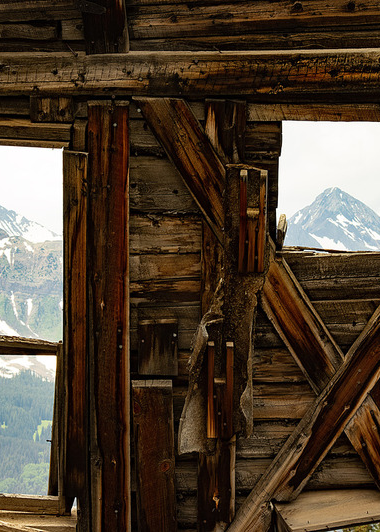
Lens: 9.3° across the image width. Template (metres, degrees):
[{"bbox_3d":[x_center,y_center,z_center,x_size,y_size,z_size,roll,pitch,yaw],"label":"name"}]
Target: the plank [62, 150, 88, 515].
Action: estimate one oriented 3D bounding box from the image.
[{"bbox_3d":[-0.418,0.243,8.516,0.088,1.320,0.045,0,5,2],"label":"plank"}]

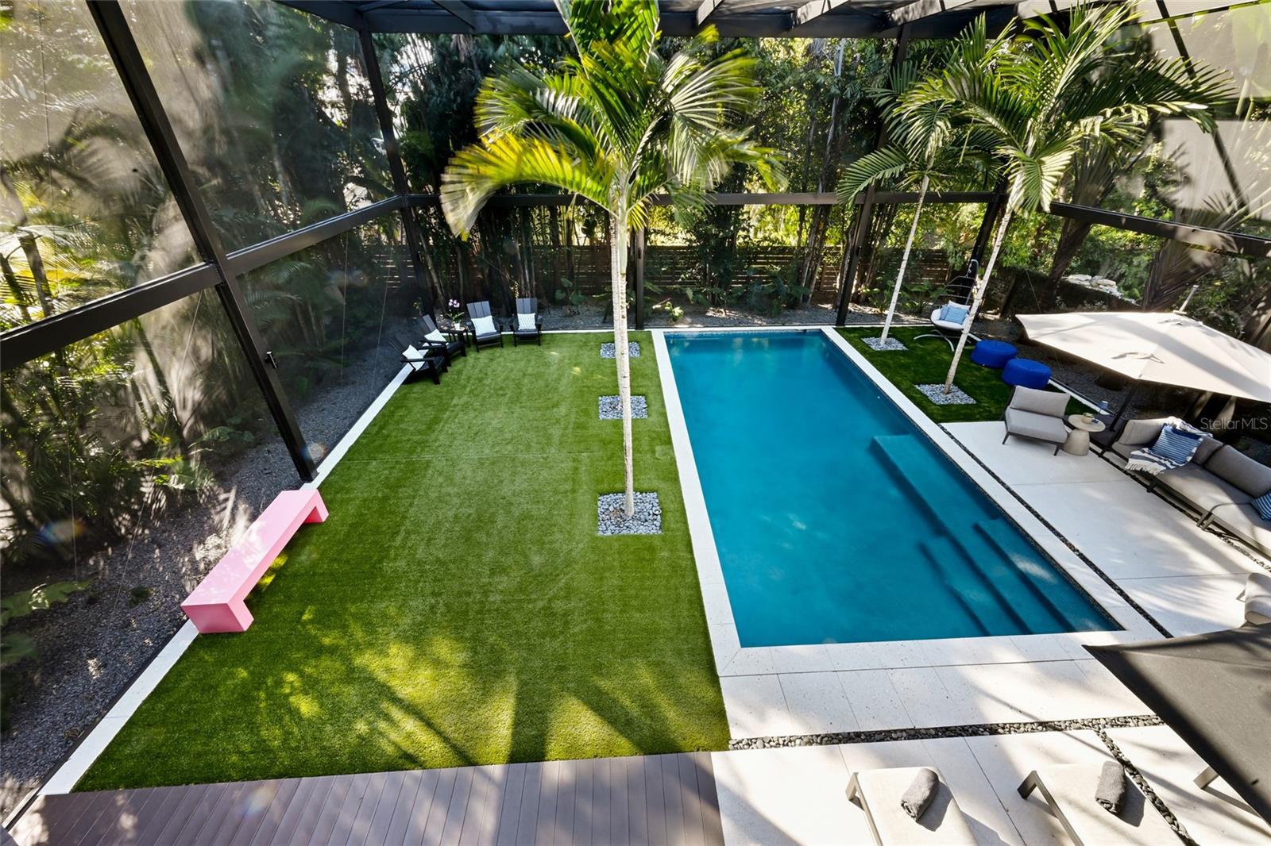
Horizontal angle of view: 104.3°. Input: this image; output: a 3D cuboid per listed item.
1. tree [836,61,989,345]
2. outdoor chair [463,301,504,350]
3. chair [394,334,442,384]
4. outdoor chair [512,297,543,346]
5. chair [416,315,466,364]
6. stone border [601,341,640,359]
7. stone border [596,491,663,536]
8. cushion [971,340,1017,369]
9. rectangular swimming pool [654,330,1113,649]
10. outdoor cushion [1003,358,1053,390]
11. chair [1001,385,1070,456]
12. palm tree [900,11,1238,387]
[{"bbox_3d":[5.982,-4.419,10.849,3.100,5.700,3.000,-2,31,-2],"label":"tree"},{"bbox_3d":[-3.717,-2.381,12.194,0.700,0.970,0.800,-15,34,-22],"label":"outdoor chair"},{"bbox_3d":[-4.608,-1.412,10.620,0.800,0.970,0.700,0,31,0],"label":"chair"},{"bbox_3d":[-2.708,-2.545,12.448,0.750,0.990,0.880,-2,31,-2],"label":"outdoor chair"},{"bbox_3d":[-4.542,-1.924,11.456,0.800,0.970,0.700,8,32,13],"label":"chair"},{"bbox_3d":[-0.367,-1.805,12.131,0.950,0.060,0.960,-2,31,-2],"label":"stone border"},{"bbox_3d":[-0.089,1.275,7.046,0.875,0.060,0.851,-2,31,-2],"label":"stone border"},{"bbox_3d":[8.257,-1.596,11.371,0.860,0.410,0.860,-2,31,-2],"label":"cushion"},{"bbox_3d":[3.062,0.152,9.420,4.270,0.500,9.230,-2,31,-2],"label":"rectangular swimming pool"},{"bbox_3d":[8.217,-1.028,10.367,0.780,0.380,0.780,-2,31,-2],"label":"outdoor cushion"},{"bbox_3d":[6.878,-0.024,8.471,0.790,0.760,0.880,15,35,23],"label":"chair"},{"bbox_3d":[6.565,-3.209,8.528,4.800,6.150,4.200,-2,31,-2],"label":"palm tree"}]

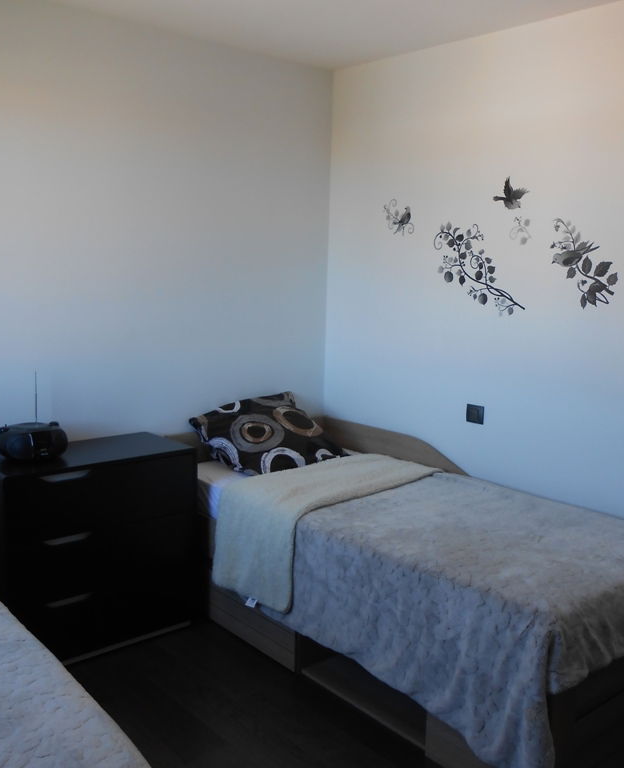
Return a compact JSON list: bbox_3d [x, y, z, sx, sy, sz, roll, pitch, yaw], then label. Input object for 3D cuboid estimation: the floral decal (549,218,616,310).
[{"bbox_3d":[1.046,-0.465,2.975,0.010,0.350,0.296,-6,12,-41],"label":"floral decal"}]

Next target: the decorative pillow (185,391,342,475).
[{"bbox_3d":[-0.173,0.230,3.653,0.620,0.160,0.460,-9,49,-45],"label":"decorative pillow"}]

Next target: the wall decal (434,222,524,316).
[{"bbox_3d":[0.719,-0.503,3.345,0.010,0.399,0.503,-6,12,-41],"label":"wall decal"}]

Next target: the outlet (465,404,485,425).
[{"bbox_3d":[0.723,0.137,3.422,0.012,0.082,0.087,-6,12,-41],"label":"outlet"}]

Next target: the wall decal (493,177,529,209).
[{"bbox_3d":[0.823,-0.791,3.189,0.010,0.137,0.179,-6,12,-41],"label":"wall decal"}]

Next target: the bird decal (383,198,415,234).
[{"bbox_3d":[0.410,-0.792,3.663,0.010,0.172,0.206,-6,12,-41],"label":"bird decal"}]

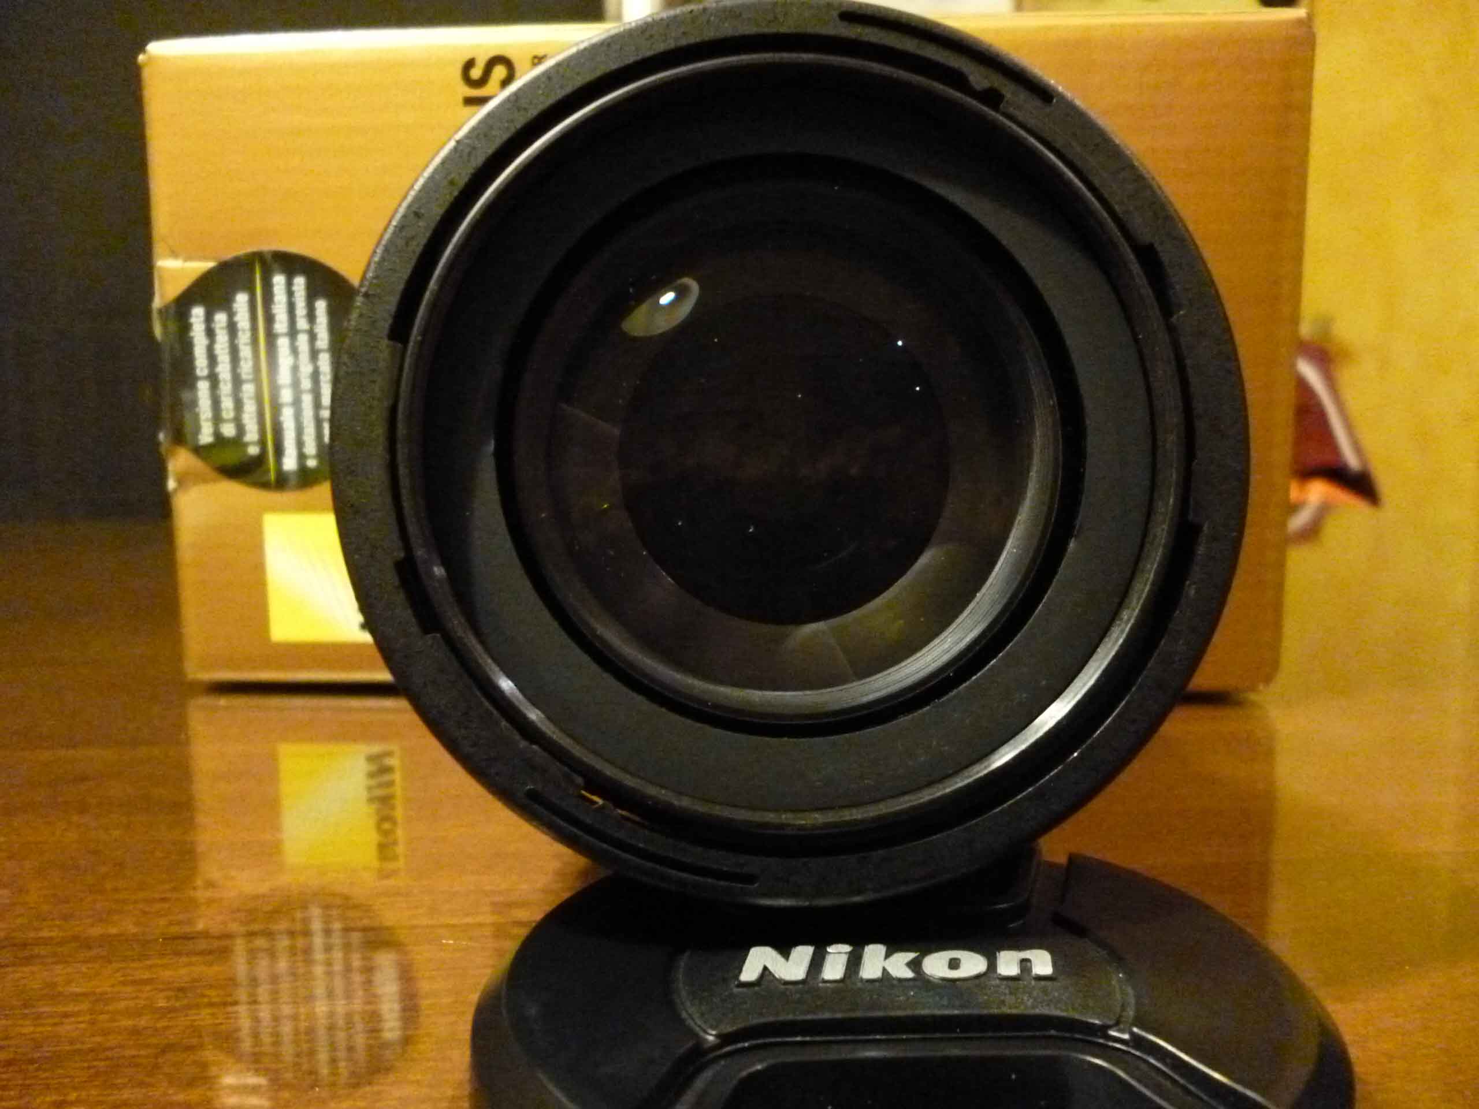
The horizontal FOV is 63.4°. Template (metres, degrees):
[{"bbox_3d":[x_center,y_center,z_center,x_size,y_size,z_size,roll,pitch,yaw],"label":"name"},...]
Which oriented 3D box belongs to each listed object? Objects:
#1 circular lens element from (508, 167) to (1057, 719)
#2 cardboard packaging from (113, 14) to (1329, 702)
[{"bbox_3d":[0.004,-0.011,0.118,0.053,0.053,0.015,0,8,0],"label":"circular lens element"},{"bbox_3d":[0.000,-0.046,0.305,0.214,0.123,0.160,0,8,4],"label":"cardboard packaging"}]

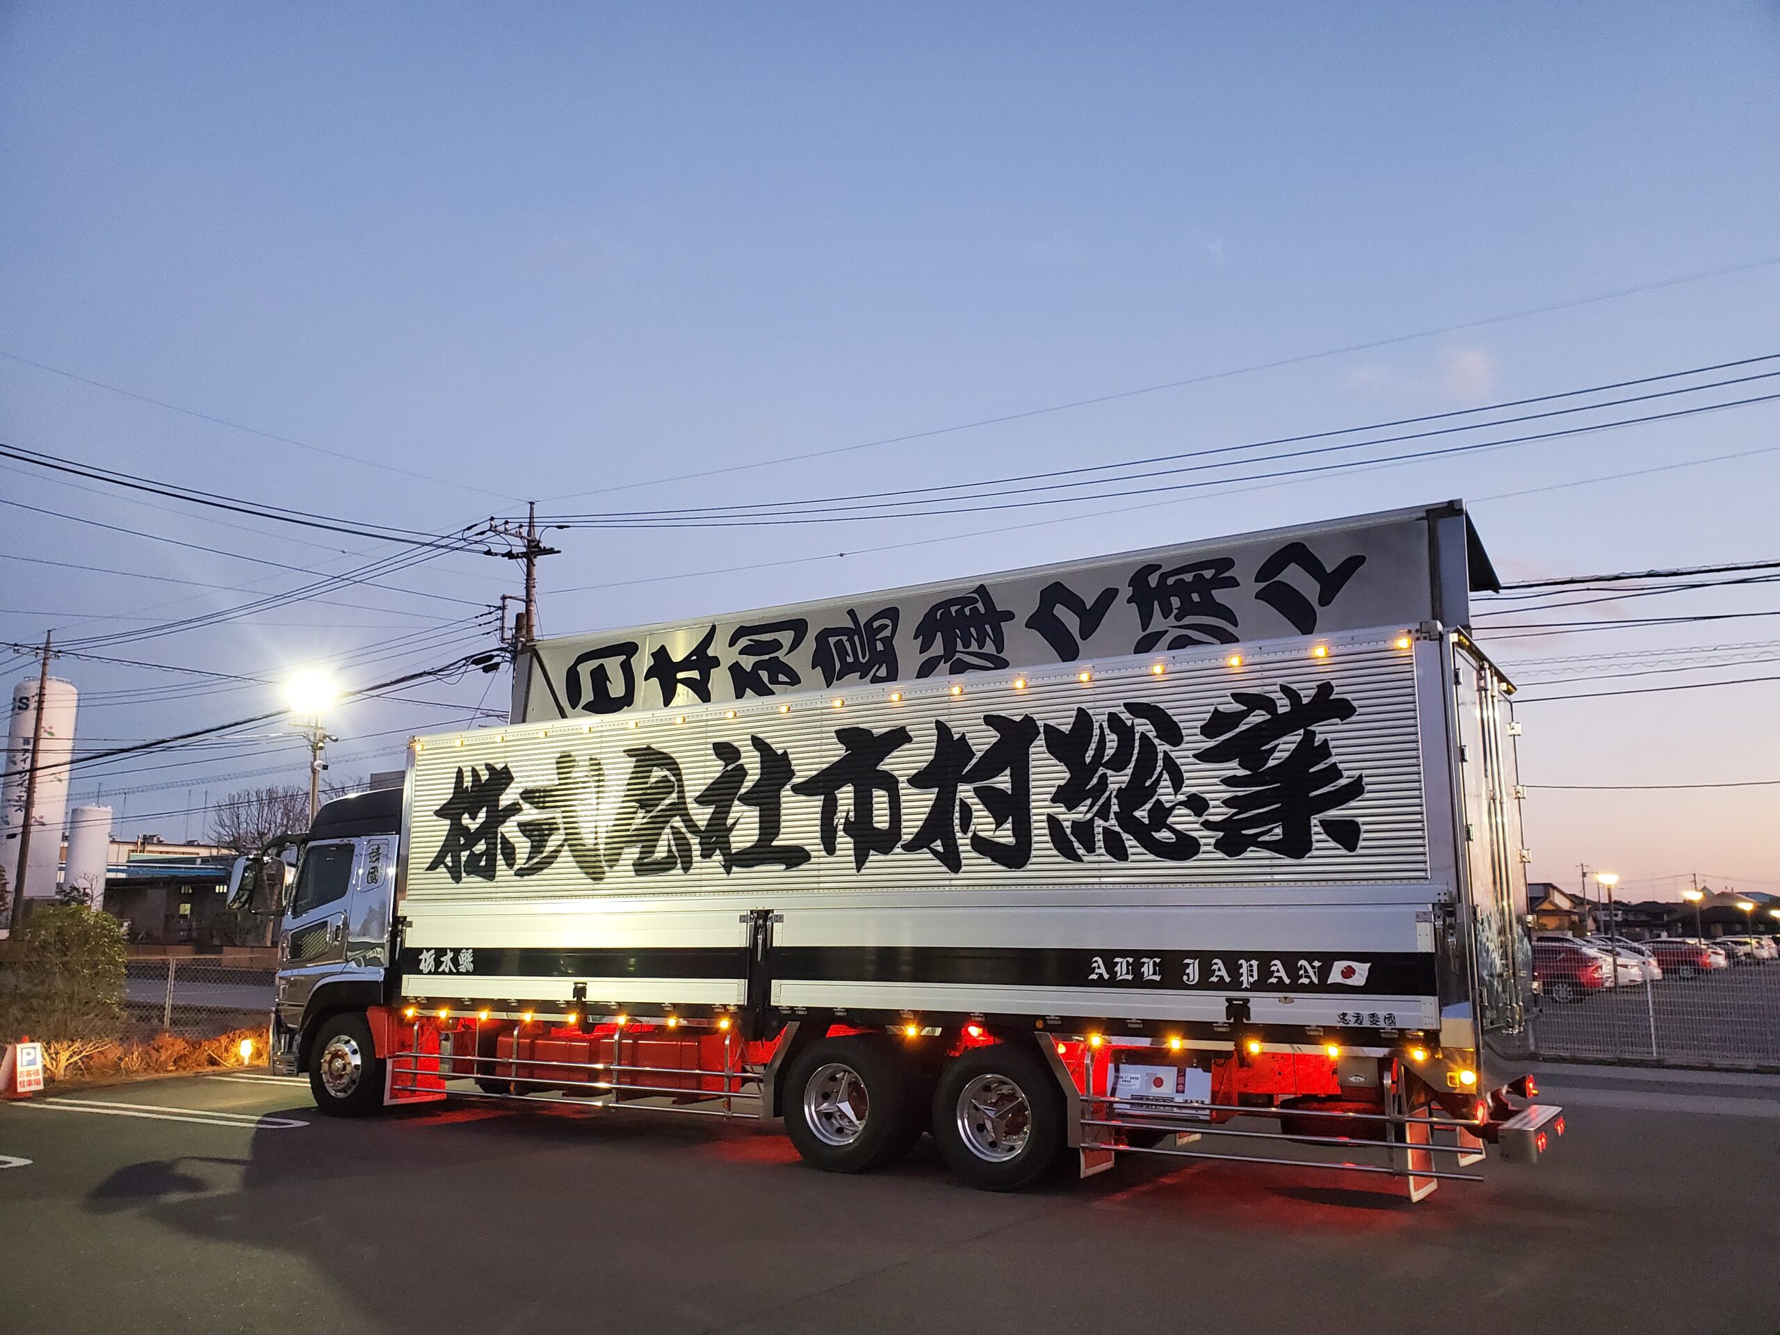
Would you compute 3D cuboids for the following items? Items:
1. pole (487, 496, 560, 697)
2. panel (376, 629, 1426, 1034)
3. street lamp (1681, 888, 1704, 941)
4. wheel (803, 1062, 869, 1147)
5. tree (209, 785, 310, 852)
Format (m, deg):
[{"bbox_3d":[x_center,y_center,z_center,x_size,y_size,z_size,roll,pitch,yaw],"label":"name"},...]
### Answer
[{"bbox_3d":[-10.031,1.915,35.188,1.950,13.320,1.300,0,-11,0],"label":"pole"},{"bbox_3d":[-0.640,1.459,10.745,9.600,2.500,0.090,-7,-13,31],"label":"panel"},{"bbox_3d":[30.824,10.213,51.358,0.700,3.050,0.400,-7,-13,33],"label":"street lamp"},{"bbox_3d":[-0.367,3.354,10.289,0.600,0.600,0.200,-7,-13,31],"label":"wheel"},{"bbox_3d":[-26.191,9.014,56.737,4.600,7.700,4.400,0,-11,0],"label":"tree"}]

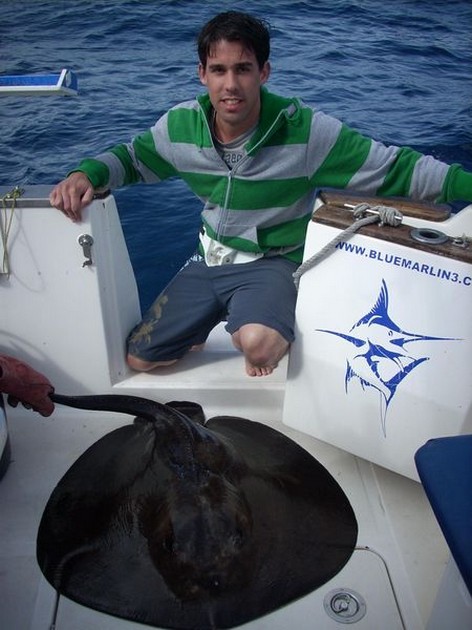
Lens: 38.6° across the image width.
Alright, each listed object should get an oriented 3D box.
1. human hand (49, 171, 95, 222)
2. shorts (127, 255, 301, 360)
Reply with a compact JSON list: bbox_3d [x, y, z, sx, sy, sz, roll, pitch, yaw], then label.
[{"bbox_3d":[-0.393,-0.283,1.610,0.100,0.095,0.125,5,33,8],"label":"human hand"},{"bbox_3d":[-0.068,-0.020,1.930,0.460,0.310,0.460,7,34,10],"label":"shorts"}]

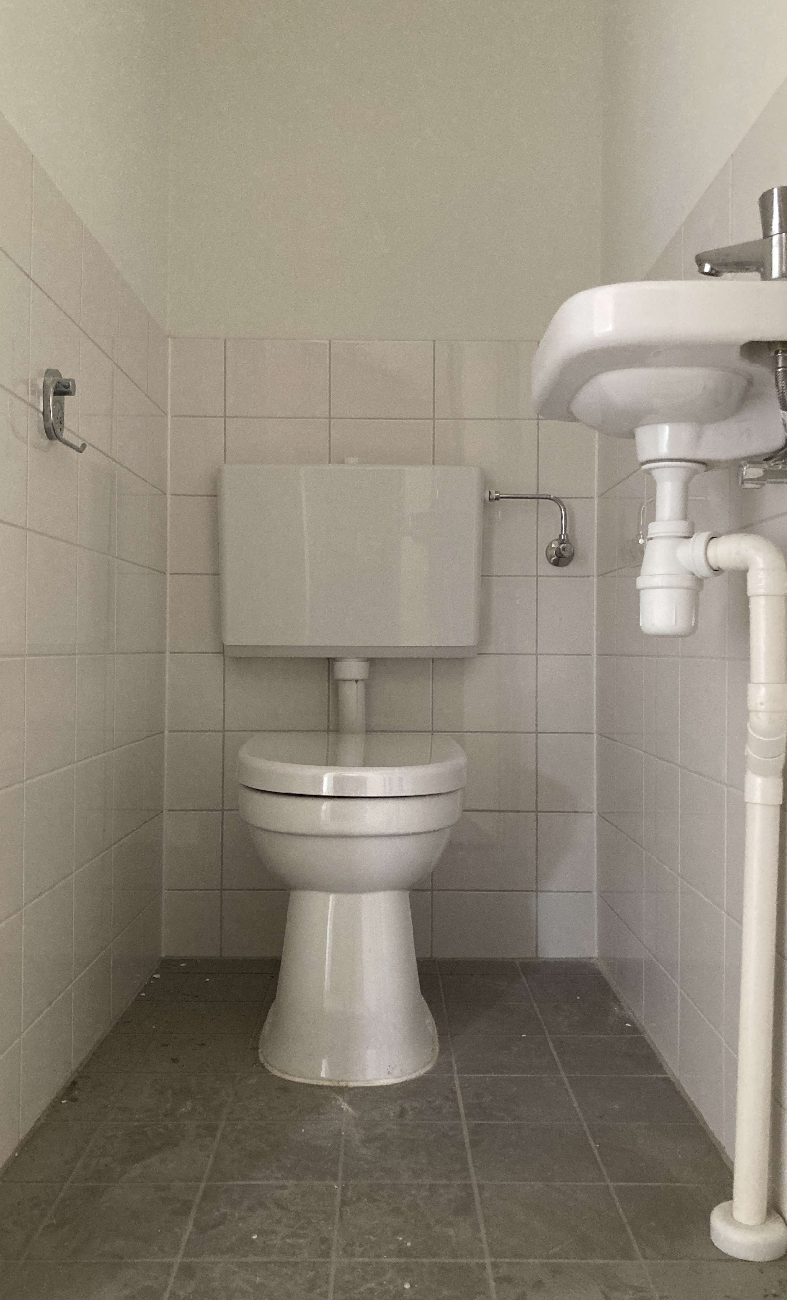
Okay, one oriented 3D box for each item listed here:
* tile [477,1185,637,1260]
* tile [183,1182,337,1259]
[{"bbox_3d":[0.167,0.600,1.097,0.148,0.010,0.146,0,0,0],"label":"tile"},{"bbox_3d":[-0.134,0.598,1.095,0.148,0.010,0.147,0,0,-1],"label":"tile"}]

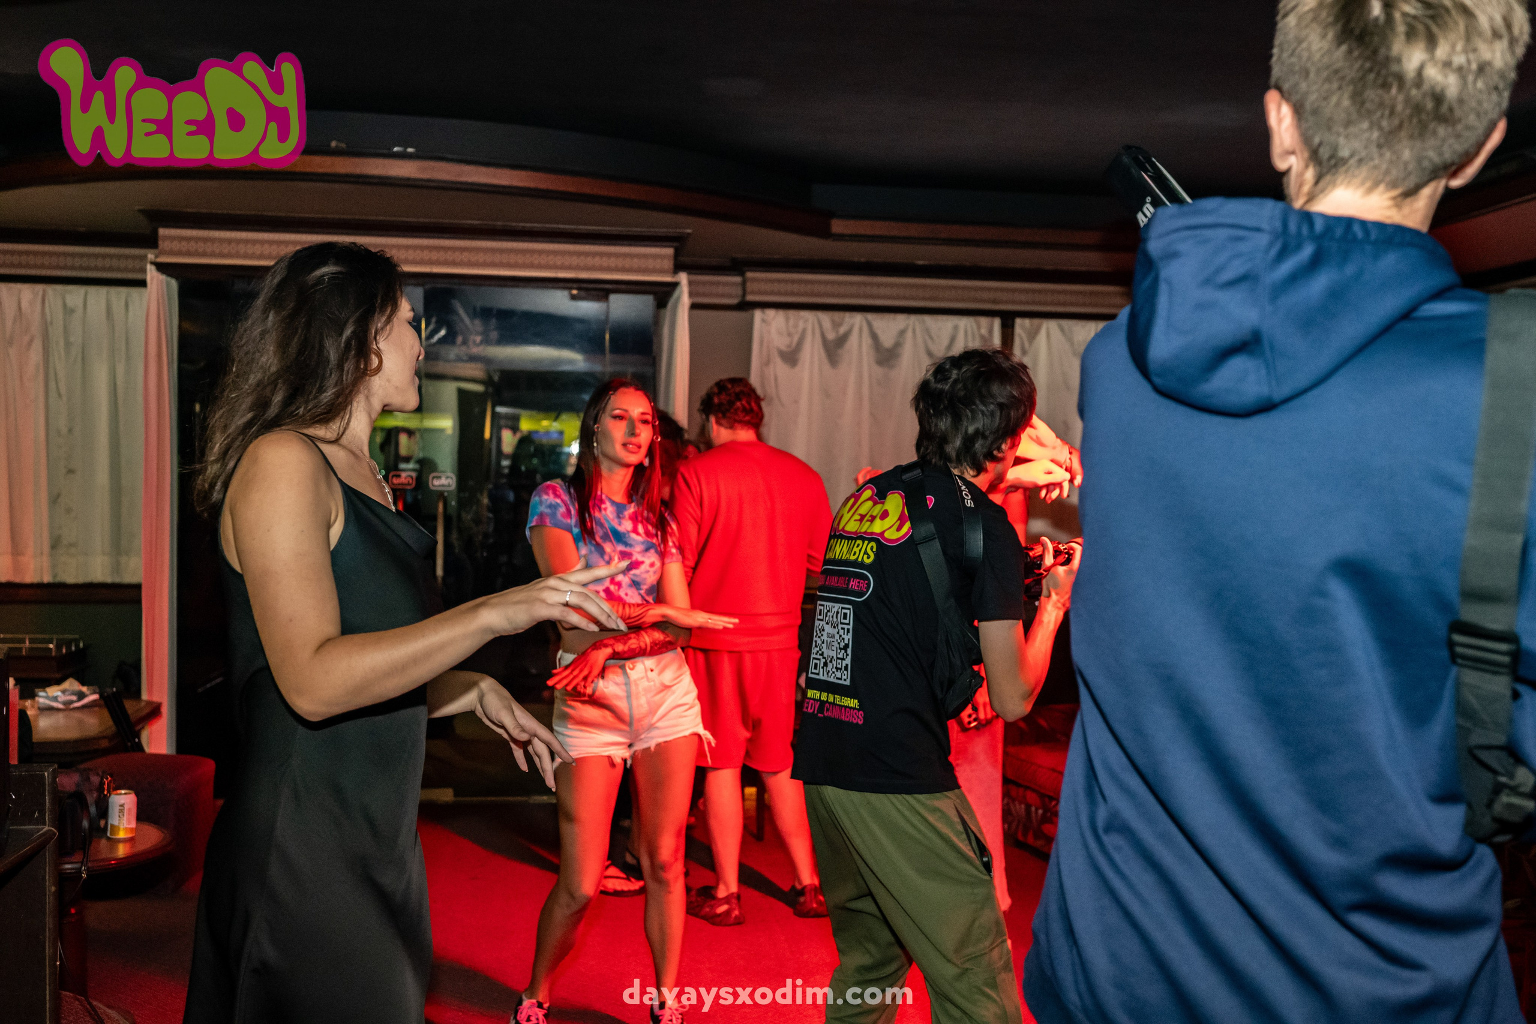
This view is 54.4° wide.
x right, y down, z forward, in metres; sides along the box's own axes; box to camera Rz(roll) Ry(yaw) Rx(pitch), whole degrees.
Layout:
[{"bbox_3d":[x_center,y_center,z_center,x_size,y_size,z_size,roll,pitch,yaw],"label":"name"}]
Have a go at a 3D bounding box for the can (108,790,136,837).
[{"bbox_3d":[-1.676,0.786,3.880,0.066,0.115,0.066,1,2,0],"label":"can"}]

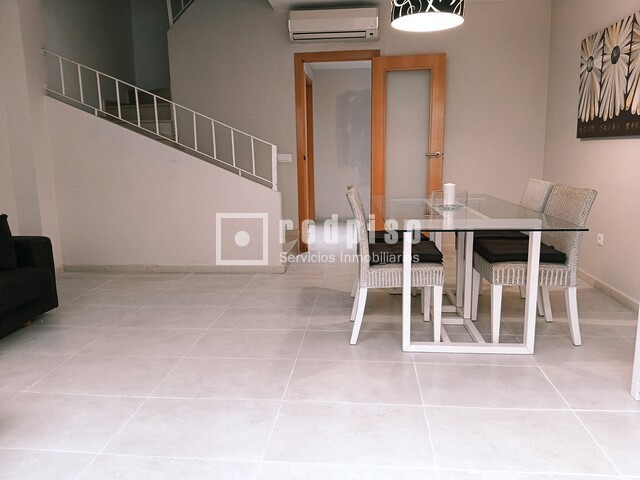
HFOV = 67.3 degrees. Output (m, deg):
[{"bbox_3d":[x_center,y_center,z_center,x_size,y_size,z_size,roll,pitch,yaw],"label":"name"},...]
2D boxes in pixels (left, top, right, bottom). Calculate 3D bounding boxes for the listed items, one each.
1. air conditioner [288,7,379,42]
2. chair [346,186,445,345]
[{"bbox_3d":[0.137,-2.111,4.730,0.865,0.280,0.205,0,11,6],"label":"air conditioner"},{"bbox_3d":[0.438,0.125,2.880,0.538,0.891,0.451,0,11,6],"label":"chair"}]

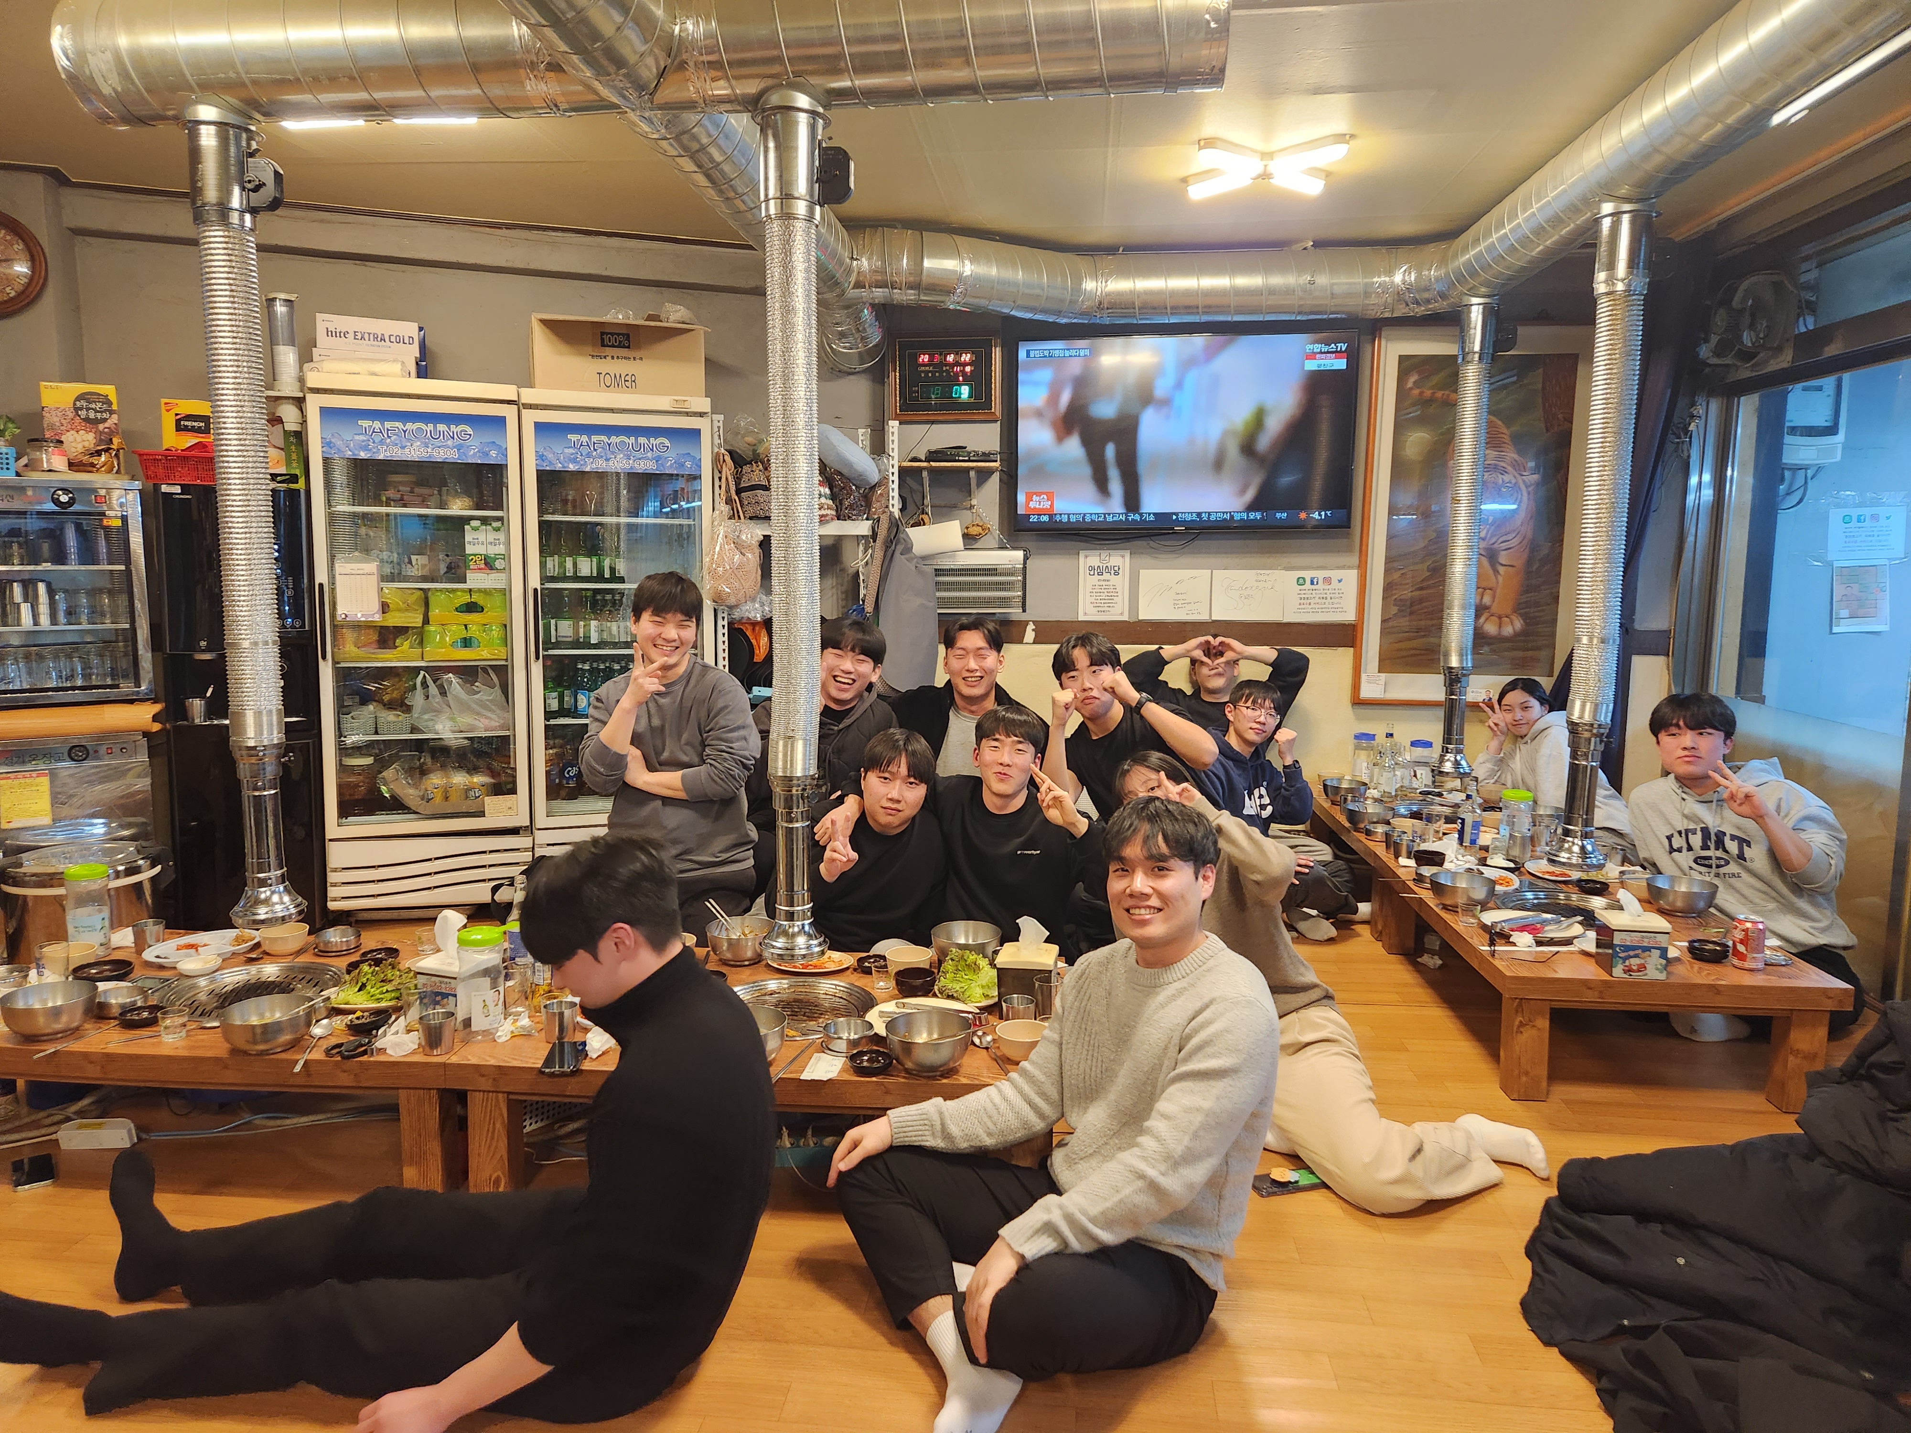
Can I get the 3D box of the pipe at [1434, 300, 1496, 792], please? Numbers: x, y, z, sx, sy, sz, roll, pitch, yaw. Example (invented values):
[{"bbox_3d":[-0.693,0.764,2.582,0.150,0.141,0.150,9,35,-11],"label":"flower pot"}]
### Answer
[{"bbox_3d":[1.890,-0.648,4.709,0.145,1.750,0.145,0,6,0],"label":"pipe"}]

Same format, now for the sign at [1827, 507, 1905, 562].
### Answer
[{"bbox_3d":[3.782,-0.757,5.270,0.297,0.210,0.006,1,7,5],"label":"sign"}]

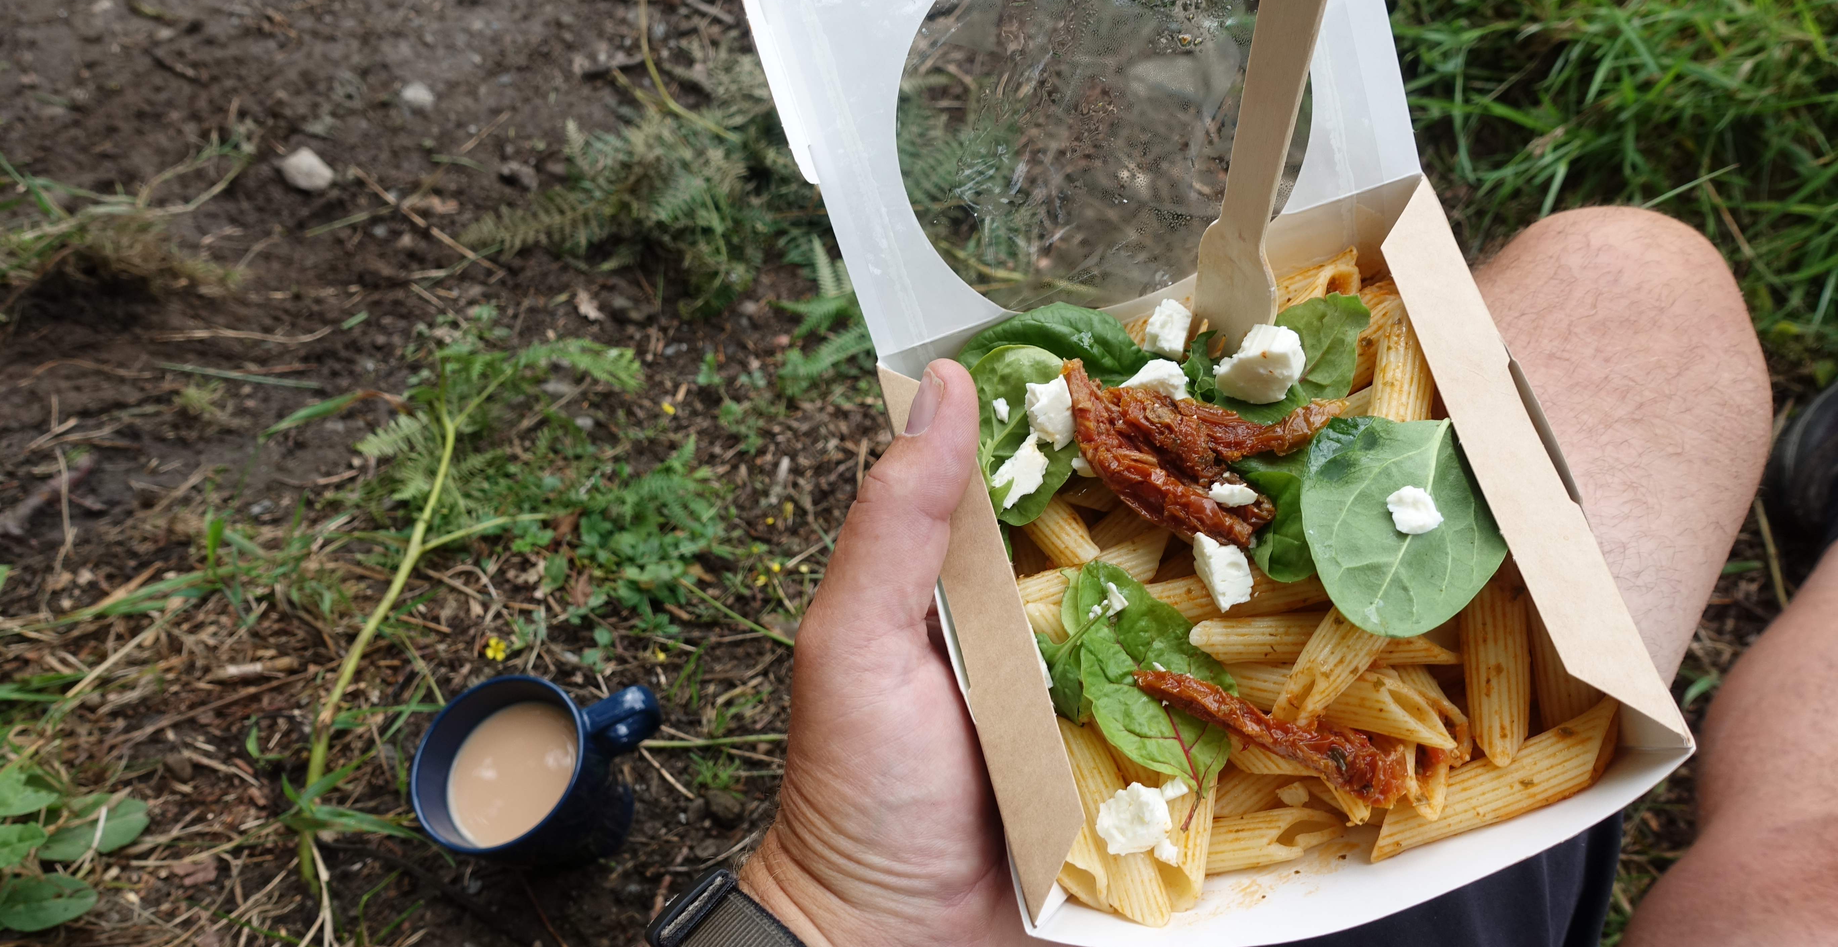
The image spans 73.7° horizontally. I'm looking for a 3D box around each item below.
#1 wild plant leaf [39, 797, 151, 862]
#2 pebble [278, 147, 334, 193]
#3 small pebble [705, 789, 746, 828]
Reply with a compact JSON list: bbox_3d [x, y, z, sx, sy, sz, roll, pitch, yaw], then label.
[{"bbox_3d":[-0.457,0.197,0.679,0.066,0.012,0.036,-19,57,1],"label":"wild plant leaf"},{"bbox_3d":[-0.474,-0.236,0.950,0.041,0.021,0.034,20,65,23],"label":"pebble"},{"bbox_3d":[-0.097,0.169,0.620,0.022,0.013,0.017,27,68,26],"label":"small pebble"}]

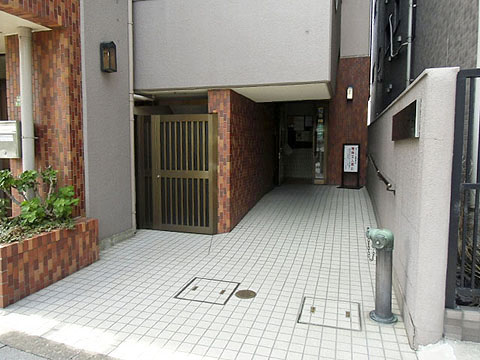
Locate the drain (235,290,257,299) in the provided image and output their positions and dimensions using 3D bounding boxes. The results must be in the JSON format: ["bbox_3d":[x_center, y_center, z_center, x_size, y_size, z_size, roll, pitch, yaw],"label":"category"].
[{"bbox_3d":[0.051,1.025,2.961,0.190,0.015,0.190,0,5,0],"label":"drain"}]

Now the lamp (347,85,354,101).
[{"bbox_3d":[2.548,-2.018,7.705,0.155,0.325,0.120,1,6,17],"label":"lamp"}]

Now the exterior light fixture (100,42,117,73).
[{"bbox_3d":[-1.599,-1.482,4.058,0.140,0.370,0.130,1,6,17],"label":"exterior light fixture"}]

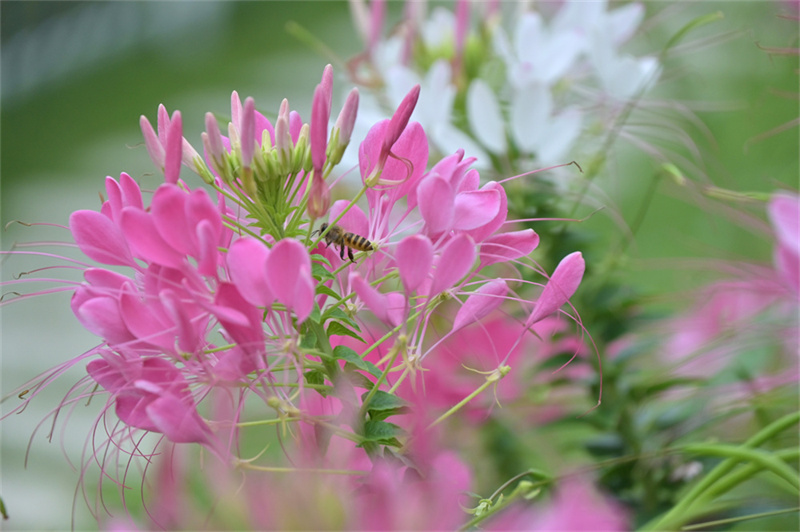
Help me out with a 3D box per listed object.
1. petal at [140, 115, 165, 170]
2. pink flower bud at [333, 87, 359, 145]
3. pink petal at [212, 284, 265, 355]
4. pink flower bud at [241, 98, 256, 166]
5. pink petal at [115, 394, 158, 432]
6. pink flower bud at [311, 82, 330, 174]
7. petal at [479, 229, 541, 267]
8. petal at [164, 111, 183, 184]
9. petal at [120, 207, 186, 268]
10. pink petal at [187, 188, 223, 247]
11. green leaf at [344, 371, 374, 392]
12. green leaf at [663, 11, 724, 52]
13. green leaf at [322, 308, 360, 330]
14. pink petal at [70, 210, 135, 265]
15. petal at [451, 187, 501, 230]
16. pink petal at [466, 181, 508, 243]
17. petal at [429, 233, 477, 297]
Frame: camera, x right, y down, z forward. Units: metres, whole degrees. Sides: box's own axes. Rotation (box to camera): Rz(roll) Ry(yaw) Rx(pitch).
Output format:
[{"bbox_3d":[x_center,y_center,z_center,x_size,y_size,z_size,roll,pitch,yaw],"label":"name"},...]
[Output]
[{"bbox_3d":[-0.053,-0.026,0.995,0.003,0.012,0.003,-21,0,0],"label":"petal"},{"bbox_3d":[-0.011,-0.032,0.995,0.003,0.013,0.003,14,0,0],"label":"pink flower bud"},{"bbox_3d":[-0.034,0.011,0.985,0.008,0.015,0.004,-24,0,0],"label":"pink petal"},{"bbox_3d":[-0.035,-0.030,1.065,0.003,0.017,0.003,1,6,0],"label":"pink flower bud"},{"bbox_3d":[-0.060,0.034,1.085,0.012,0.008,0.005,27,0,0],"label":"pink petal"},{"bbox_3d":[-0.019,-0.032,1.090,0.004,0.021,0.004,1,6,0],"label":"pink flower bud"},{"bbox_3d":[0.024,-0.004,1.000,0.013,0.006,0.003,-24,9,0],"label":"petal"},{"bbox_3d":[-0.051,-0.026,1.040,0.004,0.017,0.004,5,3,0],"label":"petal"},{"bbox_3d":[-0.056,-0.006,1.065,0.017,0.009,0.006,41,0,0],"label":"petal"},{"bbox_3d":[-0.045,-0.011,1.070,0.008,0.014,0.005,-6,0,-15],"label":"pink petal"},{"bbox_3d":[-0.009,0.024,0.990,0.007,0.003,0.004,31,25,10],"label":"green leaf"},{"bbox_3d":[0.072,-0.058,1.150,0.017,0.006,0.003,-30,6,0],"label":"green leaf"},{"bbox_3d":[-0.012,0.011,0.995,0.009,0.003,0.004,31,25,10],"label":"green leaf"},{"bbox_3d":[-0.075,-0.007,1.180,0.020,0.011,0.005,38,-6,-6],"label":"pink petal"},{"bbox_3d":[0.020,-0.015,1.200,0.015,0.010,0.005,-35,11,9],"label":"petal"},{"bbox_3d":[0.019,-0.012,1.000,0.007,0.014,0.003,22,0,0],"label":"pink petal"},{"bbox_3d":[0.013,0.000,1.190,0.009,0.019,0.005,32,9,-6],"label":"petal"}]

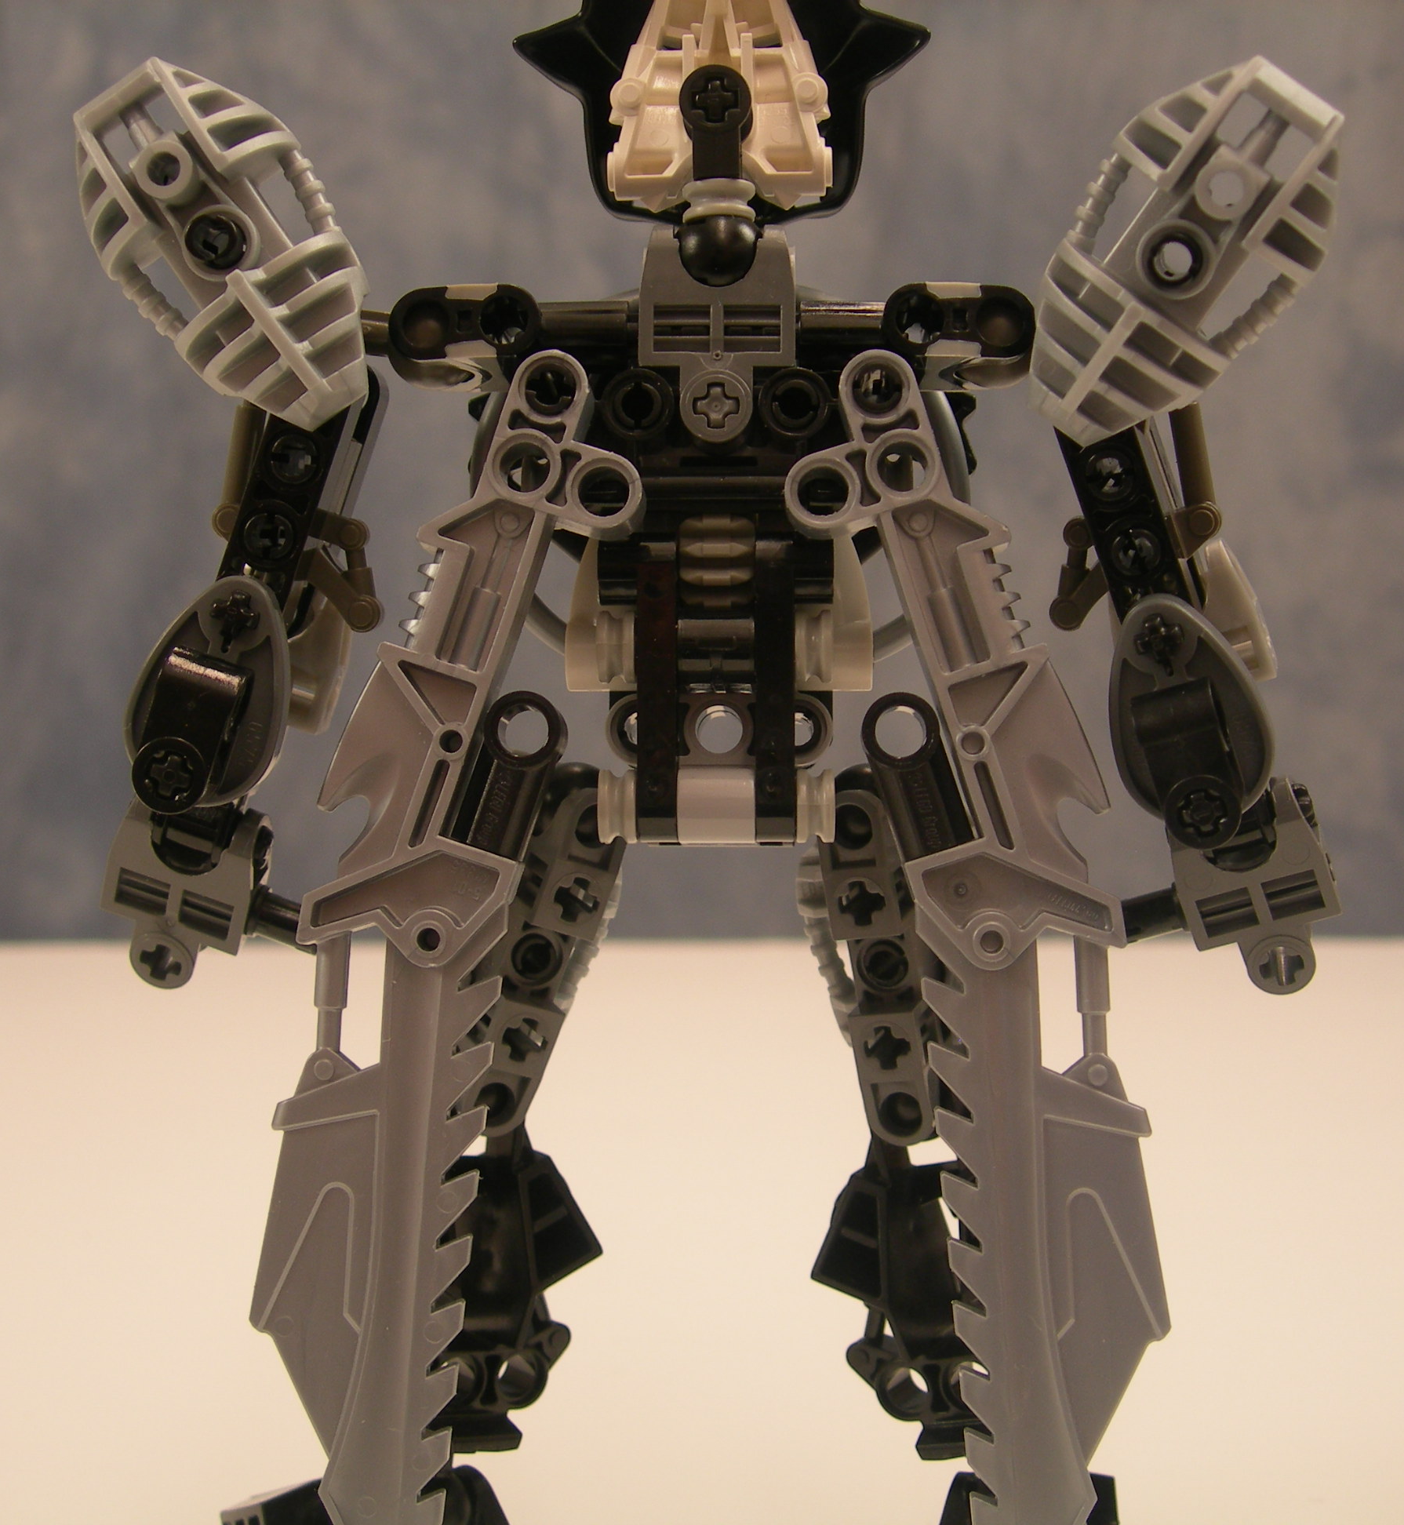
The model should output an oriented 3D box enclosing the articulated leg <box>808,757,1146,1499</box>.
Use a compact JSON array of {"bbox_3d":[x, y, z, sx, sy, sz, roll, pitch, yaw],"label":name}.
[{"bbox_3d":[0.031,0.046,0.256,0.038,0.092,0.045,0,1,0],"label":"articulated leg"}]

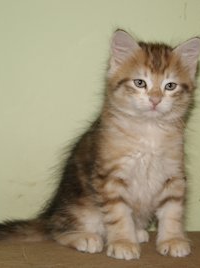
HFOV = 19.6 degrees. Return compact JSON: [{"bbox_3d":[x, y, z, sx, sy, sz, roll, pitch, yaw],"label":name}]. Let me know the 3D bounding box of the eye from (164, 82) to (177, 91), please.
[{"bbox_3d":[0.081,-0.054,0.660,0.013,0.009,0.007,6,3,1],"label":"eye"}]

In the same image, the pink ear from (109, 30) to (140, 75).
[{"bbox_3d":[0.029,-0.096,0.683,0.034,0.050,0.020,-5,1,17],"label":"pink ear"}]

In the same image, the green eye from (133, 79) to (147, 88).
[{"bbox_3d":[0.045,-0.057,0.660,0.015,0.010,0.007,4,3,8],"label":"green eye"}]

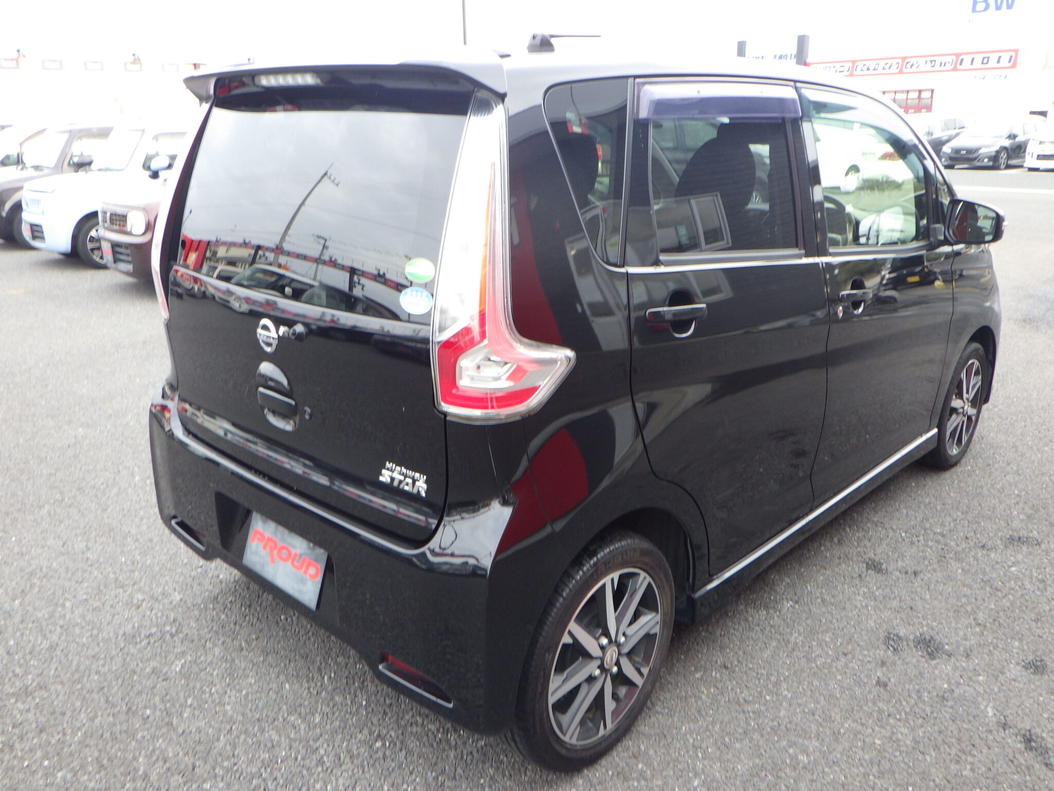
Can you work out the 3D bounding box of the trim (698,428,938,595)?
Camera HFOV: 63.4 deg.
[{"bbox_3d":[1.018,0.313,2.765,0.030,0.032,1.720,15,23,41],"label":"trim"}]

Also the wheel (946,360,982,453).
[{"bbox_3d":[1.806,0.040,3.650,0.130,0.410,0.410,15,23,41],"label":"wheel"}]

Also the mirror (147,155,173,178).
[{"bbox_3d":[-3.880,-2.424,9.028,0.240,0.245,0.140,15,23,41],"label":"mirror"}]

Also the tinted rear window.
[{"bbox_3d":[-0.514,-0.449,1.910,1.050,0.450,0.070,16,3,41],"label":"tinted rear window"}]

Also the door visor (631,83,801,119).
[{"bbox_3d":[0.460,-0.677,1.960,0.055,0.085,0.720,15,23,41],"label":"door visor"}]

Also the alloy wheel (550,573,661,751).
[{"bbox_3d":[0.137,0.572,1.958,0.140,0.415,0.415,16,23,41],"label":"alloy wheel"}]

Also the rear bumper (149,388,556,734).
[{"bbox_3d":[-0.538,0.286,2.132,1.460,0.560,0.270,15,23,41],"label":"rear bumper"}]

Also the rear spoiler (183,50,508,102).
[{"bbox_3d":[-0.474,-0.702,1.899,1.200,0.110,0.210,15,23,41],"label":"rear spoiler"}]

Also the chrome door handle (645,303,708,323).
[{"bbox_3d":[0.319,-0.175,1.822,0.047,0.036,0.220,16,18,41],"label":"chrome door handle"}]

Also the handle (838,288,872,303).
[{"bbox_3d":[0.964,-0.292,2.501,0.047,0.036,0.220,16,18,41],"label":"handle"}]

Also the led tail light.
[{"bbox_3d":[-0.053,-0.249,1.565,0.205,0.590,0.235,16,23,41],"label":"led tail light"}]

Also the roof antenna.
[{"bbox_3d":[0.117,-1.007,2.462,0.045,0.065,0.300,15,23,41],"label":"roof antenna"}]

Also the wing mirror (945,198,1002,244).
[{"bbox_3d":[1.478,-0.573,2.813,0.178,0.142,0.105,16,23,41],"label":"wing mirror"}]

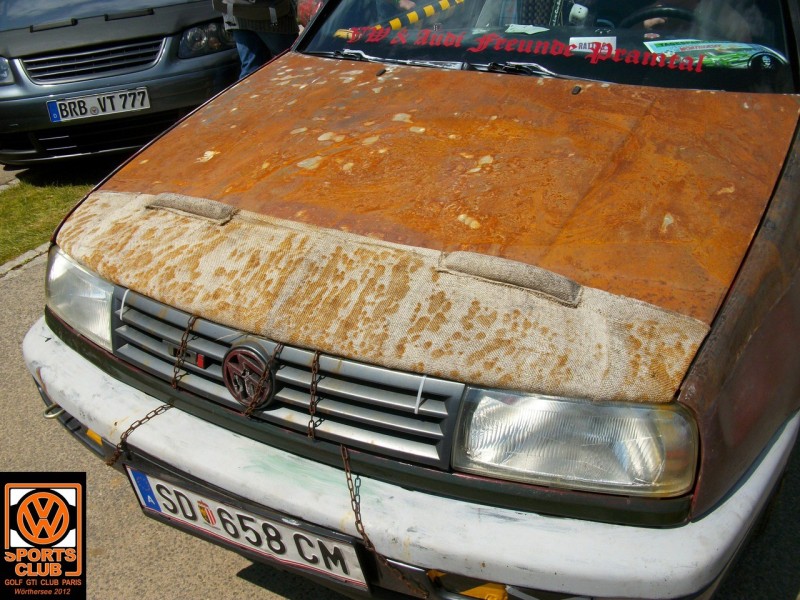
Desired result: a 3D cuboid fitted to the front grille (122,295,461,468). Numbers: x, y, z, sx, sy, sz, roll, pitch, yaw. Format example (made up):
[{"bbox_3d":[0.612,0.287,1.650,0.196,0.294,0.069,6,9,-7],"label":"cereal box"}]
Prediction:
[{"bbox_3d":[-0.257,0.137,1.402,0.770,0.147,0.130,13,34,25],"label":"front grille"}]

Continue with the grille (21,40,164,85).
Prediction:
[{"bbox_3d":[-1.653,-1.298,4.228,0.740,0.155,0.120,-16,33,-22],"label":"grille"}]

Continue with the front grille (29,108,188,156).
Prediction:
[{"bbox_3d":[-1.634,-0.958,4.429,0.780,0.150,0.110,-16,33,-22],"label":"front grille"}]

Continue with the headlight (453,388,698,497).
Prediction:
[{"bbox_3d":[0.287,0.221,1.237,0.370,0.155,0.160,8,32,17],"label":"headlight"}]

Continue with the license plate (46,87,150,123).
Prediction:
[{"bbox_3d":[-1.636,-1.064,4.292,0.520,0.110,0.015,-16,33,-22],"label":"license plate"}]

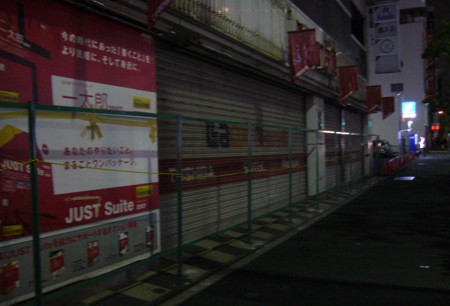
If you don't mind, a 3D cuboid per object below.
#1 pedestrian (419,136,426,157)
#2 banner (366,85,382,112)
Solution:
[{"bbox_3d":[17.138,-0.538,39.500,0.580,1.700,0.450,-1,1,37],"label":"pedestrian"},{"bbox_3d":[6.498,-2.332,19.800,0.600,1.170,0.050,-1,1,27],"label":"banner"}]

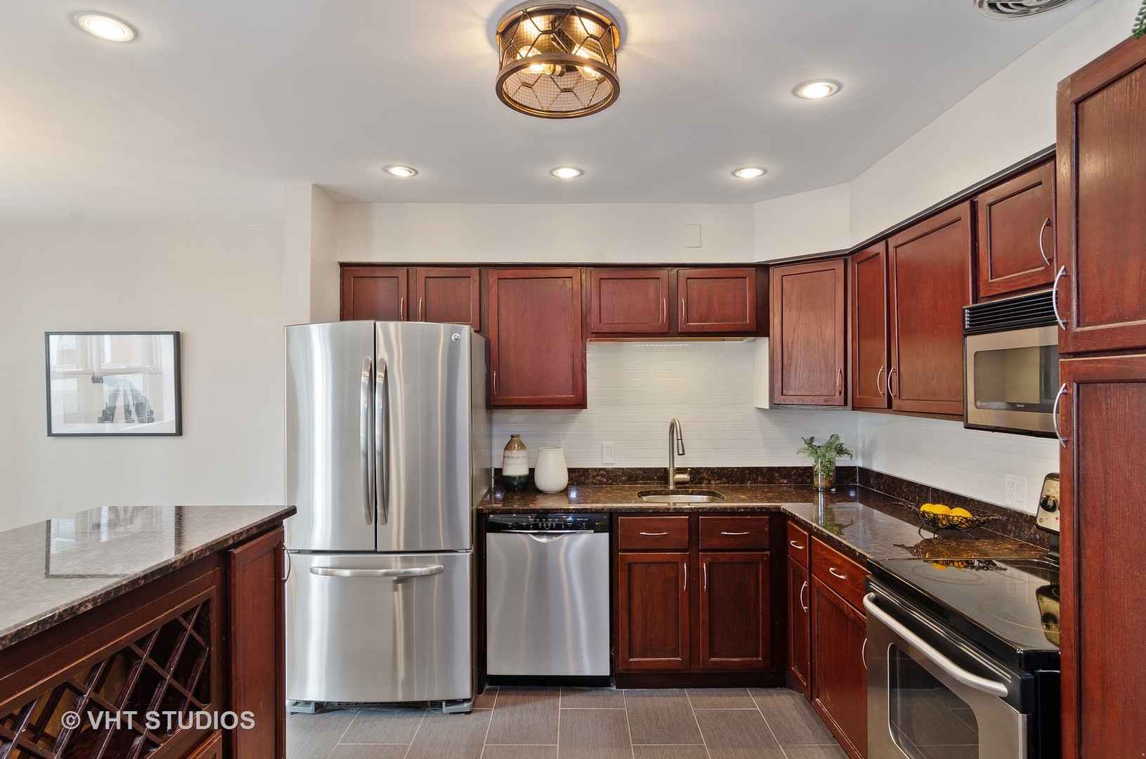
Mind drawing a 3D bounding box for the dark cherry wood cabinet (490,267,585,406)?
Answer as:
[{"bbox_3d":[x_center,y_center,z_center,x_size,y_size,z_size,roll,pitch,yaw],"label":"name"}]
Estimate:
[{"bbox_3d":[-0.190,-0.224,3.382,0.535,0.760,0.325,0,-1,0],"label":"dark cherry wood cabinet"}]

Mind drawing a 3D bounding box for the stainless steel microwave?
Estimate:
[{"bbox_3d":[1.475,-0.047,1.638,0.373,0.402,0.740,0,-1,0],"label":"stainless steel microwave"}]

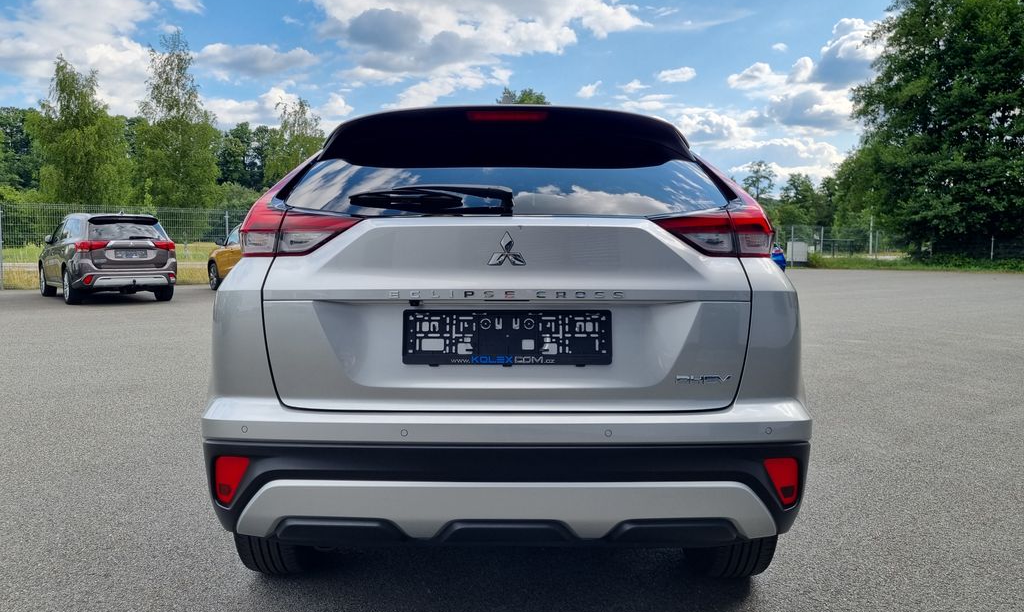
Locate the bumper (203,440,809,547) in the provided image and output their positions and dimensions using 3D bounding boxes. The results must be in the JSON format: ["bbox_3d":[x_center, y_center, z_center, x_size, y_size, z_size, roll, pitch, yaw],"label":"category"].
[{"bbox_3d":[-0.012,0.467,2.098,1.760,0.300,0.450,0,5,0],"label":"bumper"}]

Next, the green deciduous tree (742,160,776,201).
[{"bbox_3d":[25.375,-10.296,79.410,3.600,9.337,3.600,0,5,0],"label":"green deciduous tree"}]

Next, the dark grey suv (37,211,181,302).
[{"bbox_3d":[-8.268,-0.985,15.568,1.810,1.700,4.690,-4,6,-40],"label":"dark grey suv"}]

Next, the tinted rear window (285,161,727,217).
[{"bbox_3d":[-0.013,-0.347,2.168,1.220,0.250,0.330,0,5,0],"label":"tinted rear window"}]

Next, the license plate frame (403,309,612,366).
[{"bbox_3d":[-0.011,0.080,1.949,0.530,0.140,0.025,0,5,0],"label":"license plate frame"}]

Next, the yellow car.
[{"bbox_3d":[-5.649,-1.156,18.031,1.800,1.620,4.360,-4,6,-40],"label":"yellow car"}]

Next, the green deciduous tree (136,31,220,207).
[{"bbox_3d":[-18.578,-8.957,43.393,4.600,12.828,4.600,0,5,0],"label":"green deciduous tree"}]

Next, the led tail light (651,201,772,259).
[{"bbox_3d":[0.588,-0.223,2.189,0.440,0.190,0.400,0,5,0],"label":"led tail light"}]

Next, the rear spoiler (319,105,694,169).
[{"bbox_3d":[-0.015,-0.537,2.393,1.170,0.210,0.360,0,5,0],"label":"rear spoiler"}]

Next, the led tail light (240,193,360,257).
[{"bbox_3d":[-0.618,-0.223,2.189,0.440,0.190,0.400,0,5,0],"label":"led tail light"}]

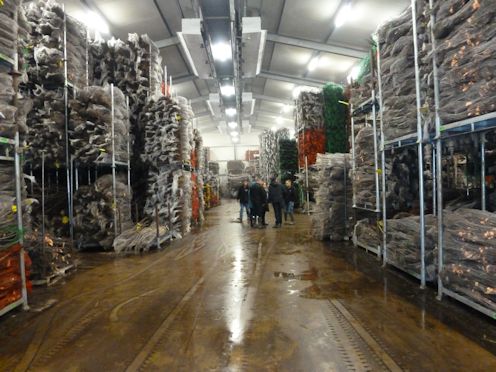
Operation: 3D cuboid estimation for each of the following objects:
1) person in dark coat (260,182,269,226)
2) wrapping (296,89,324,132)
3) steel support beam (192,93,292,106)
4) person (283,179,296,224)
[{"bbox_3d":[0.580,0.640,12.800,0.500,1.690,0.360,-2,1,5],"label":"person in dark coat"},{"bbox_3d":[3.220,-3.770,17.550,1.150,2.150,1.300,-2,1,-1],"label":"wrapping"},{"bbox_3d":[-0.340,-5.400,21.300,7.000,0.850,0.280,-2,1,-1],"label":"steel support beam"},{"bbox_3d":[1.560,0.600,12.800,0.500,1.670,0.370,-1,1,18],"label":"person"}]

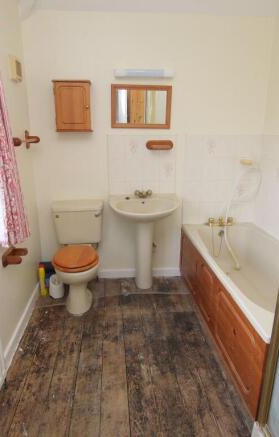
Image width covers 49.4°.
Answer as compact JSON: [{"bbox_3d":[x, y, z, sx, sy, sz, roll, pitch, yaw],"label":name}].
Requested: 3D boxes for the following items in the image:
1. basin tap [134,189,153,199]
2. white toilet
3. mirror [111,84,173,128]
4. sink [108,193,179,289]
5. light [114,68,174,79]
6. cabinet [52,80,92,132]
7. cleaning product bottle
[{"bbox_3d":[0.033,-0.214,2.639,0.150,0.085,0.120,-1,16,-5],"label":"basin tap"},{"bbox_3d":[-0.500,0.304,2.515,0.425,0.793,0.685,-1,16,-5],"label":"white toilet"},{"bbox_3d":[0.021,-0.935,2.559,0.502,0.350,0.022,-1,16,-5],"label":"mirror"},{"bbox_3d":[0.043,0.249,2.643,0.582,0.833,0.518,-1,16,-5],"label":"sink"},{"bbox_3d":[0.039,-1.170,2.462,0.478,0.070,0.080,-1,16,-5],"label":"light"},{"bbox_3d":[-0.530,-0.901,2.458,0.297,0.382,0.130,-1,16,-5],"label":"cabinet"},{"bbox_3d":[-0.829,0.525,2.620,0.065,0.305,0.065,-1,16,-5],"label":"cleaning product bottle"}]

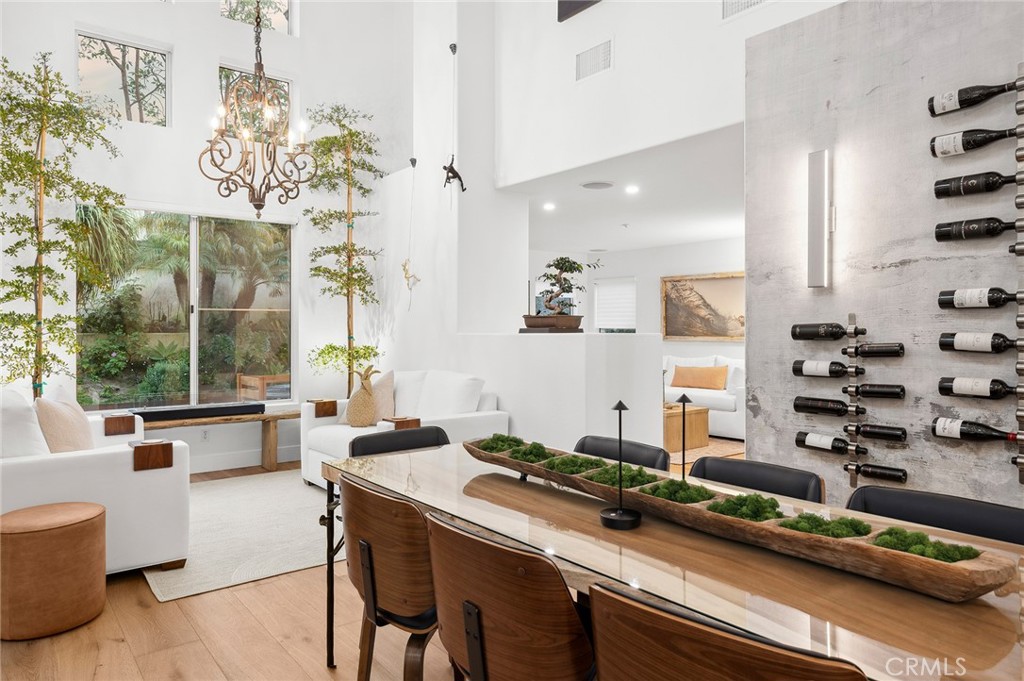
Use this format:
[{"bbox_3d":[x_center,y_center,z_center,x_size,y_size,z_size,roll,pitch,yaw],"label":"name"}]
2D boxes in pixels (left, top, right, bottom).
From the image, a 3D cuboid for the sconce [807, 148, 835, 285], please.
[{"bbox_3d":[1.468,-0.574,3.111,0.100,0.650,0.080,-1,1,-39],"label":"sconce"}]

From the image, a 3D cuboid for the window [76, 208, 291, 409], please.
[{"bbox_3d":[-2.805,-0.250,5.826,1.790,1.690,0.100,-1,1,-39],"label":"window"}]

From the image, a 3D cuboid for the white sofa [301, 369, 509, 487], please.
[{"bbox_3d":[-0.889,0.731,5.073,0.980,0.900,1.600,-1,1,-39],"label":"white sofa"}]

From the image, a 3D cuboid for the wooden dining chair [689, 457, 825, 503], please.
[{"bbox_3d":[0.633,0.822,2.143,0.550,0.810,0.510,-1,1,-39],"label":"wooden dining chair"}]

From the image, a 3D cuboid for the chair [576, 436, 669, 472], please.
[{"bbox_3d":[0.235,0.815,2.580,0.550,0.810,0.510,-1,1,-39],"label":"chair"}]

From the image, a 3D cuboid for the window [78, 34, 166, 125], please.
[{"bbox_3d":[-3.236,-2.145,5.463,0.660,0.650,0.100,-1,1,-39],"label":"window"}]

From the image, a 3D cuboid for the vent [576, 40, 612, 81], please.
[{"bbox_3d":[0.569,-1.967,4.606,0.030,0.210,0.355,-1,1,-39],"label":"vent"}]

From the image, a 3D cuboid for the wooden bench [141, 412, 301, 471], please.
[{"bbox_3d":[-2.530,0.934,5.552,1.900,0.480,0.360,-1,1,-39],"label":"wooden bench"}]

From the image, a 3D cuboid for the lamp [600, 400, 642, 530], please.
[{"bbox_3d":[0.285,0.317,1.701,0.107,0.320,0.107,0,1,0],"label":"lamp"}]

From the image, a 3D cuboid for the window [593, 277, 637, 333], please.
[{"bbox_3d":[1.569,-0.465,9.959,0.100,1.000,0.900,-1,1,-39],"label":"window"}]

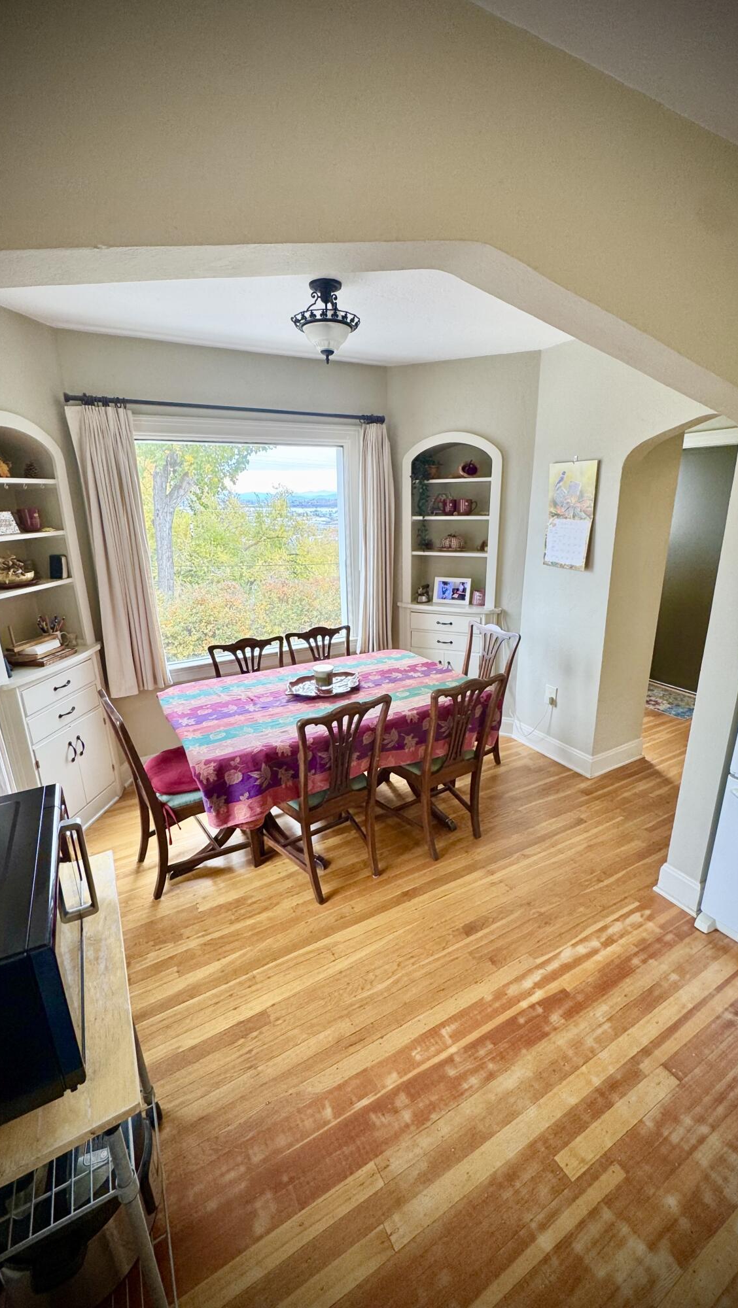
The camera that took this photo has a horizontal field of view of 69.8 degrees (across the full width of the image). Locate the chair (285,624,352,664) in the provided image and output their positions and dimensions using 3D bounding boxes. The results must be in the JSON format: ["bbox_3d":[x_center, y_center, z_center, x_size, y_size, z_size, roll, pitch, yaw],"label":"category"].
[{"bbox_3d":[-0.184,0.335,3.302,0.475,0.910,0.520,-11,19,-29],"label":"chair"}]

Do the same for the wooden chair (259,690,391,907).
[{"bbox_3d":[-0.208,0.582,2.430,0.476,0.917,0.520,-12,20,-31],"label":"wooden chair"}]

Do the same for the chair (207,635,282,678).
[{"bbox_3d":[-0.575,0.414,2.993,0.480,0.917,0.520,-11,20,-28],"label":"chair"}]

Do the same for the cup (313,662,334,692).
[{"bbox_3d":[-0.228,0.128,2.698,0.103,0.122,0.103,-1,17,0],"label":"cup"}]

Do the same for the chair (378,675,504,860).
[{"bbox_3d":[0.332,0.500,2.728,0.475,0.910,0.520,-12,20,-31],"label":"chair"}]

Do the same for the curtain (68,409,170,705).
[{"bbox_3d":[-1.339,-0.515,2.884,0.375,1.540,0.130,-11,20,-28],"label":"curtain"}]

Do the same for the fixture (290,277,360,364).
[{"bbox_3d":[-0.173,-1.353,2.180,0.286,0.278,0.286,-1,17,0],"label":"fixture"}]

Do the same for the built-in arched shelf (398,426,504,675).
[{"bbox_3d":[0.601,-0.529,3.873,0.730,2.010,0.360,4,18,15],"label":"built-in arched shelf"}]

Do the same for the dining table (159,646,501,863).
[{"bbox_3d":[-0.224,0.535,2.868,1.570,0.750,0.970,-10,19,-27],"label":"dining table"}]

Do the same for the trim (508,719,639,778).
[{"bbox_3d":[1.462,0.576,3.718,0.566,0.148,0.716,-10,19,-28],"label":"trim"}]

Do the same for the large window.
[{"bbox_3d":[-0.691,-0.681,3.335,1.460,1.430,0.110,-11,20,-28],"label":"large window"}]

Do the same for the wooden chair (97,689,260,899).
[{"bbox_3d":[-0.879,0.594,2.492,0.520,0.910,0.475,-13,20,-33],"label":"wooden chair"}]

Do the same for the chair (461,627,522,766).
[{"bbox_3d":[0.590,0.302,3.364,0.520,0.910,0.475,-12,20,-31],"label":"chair"}]

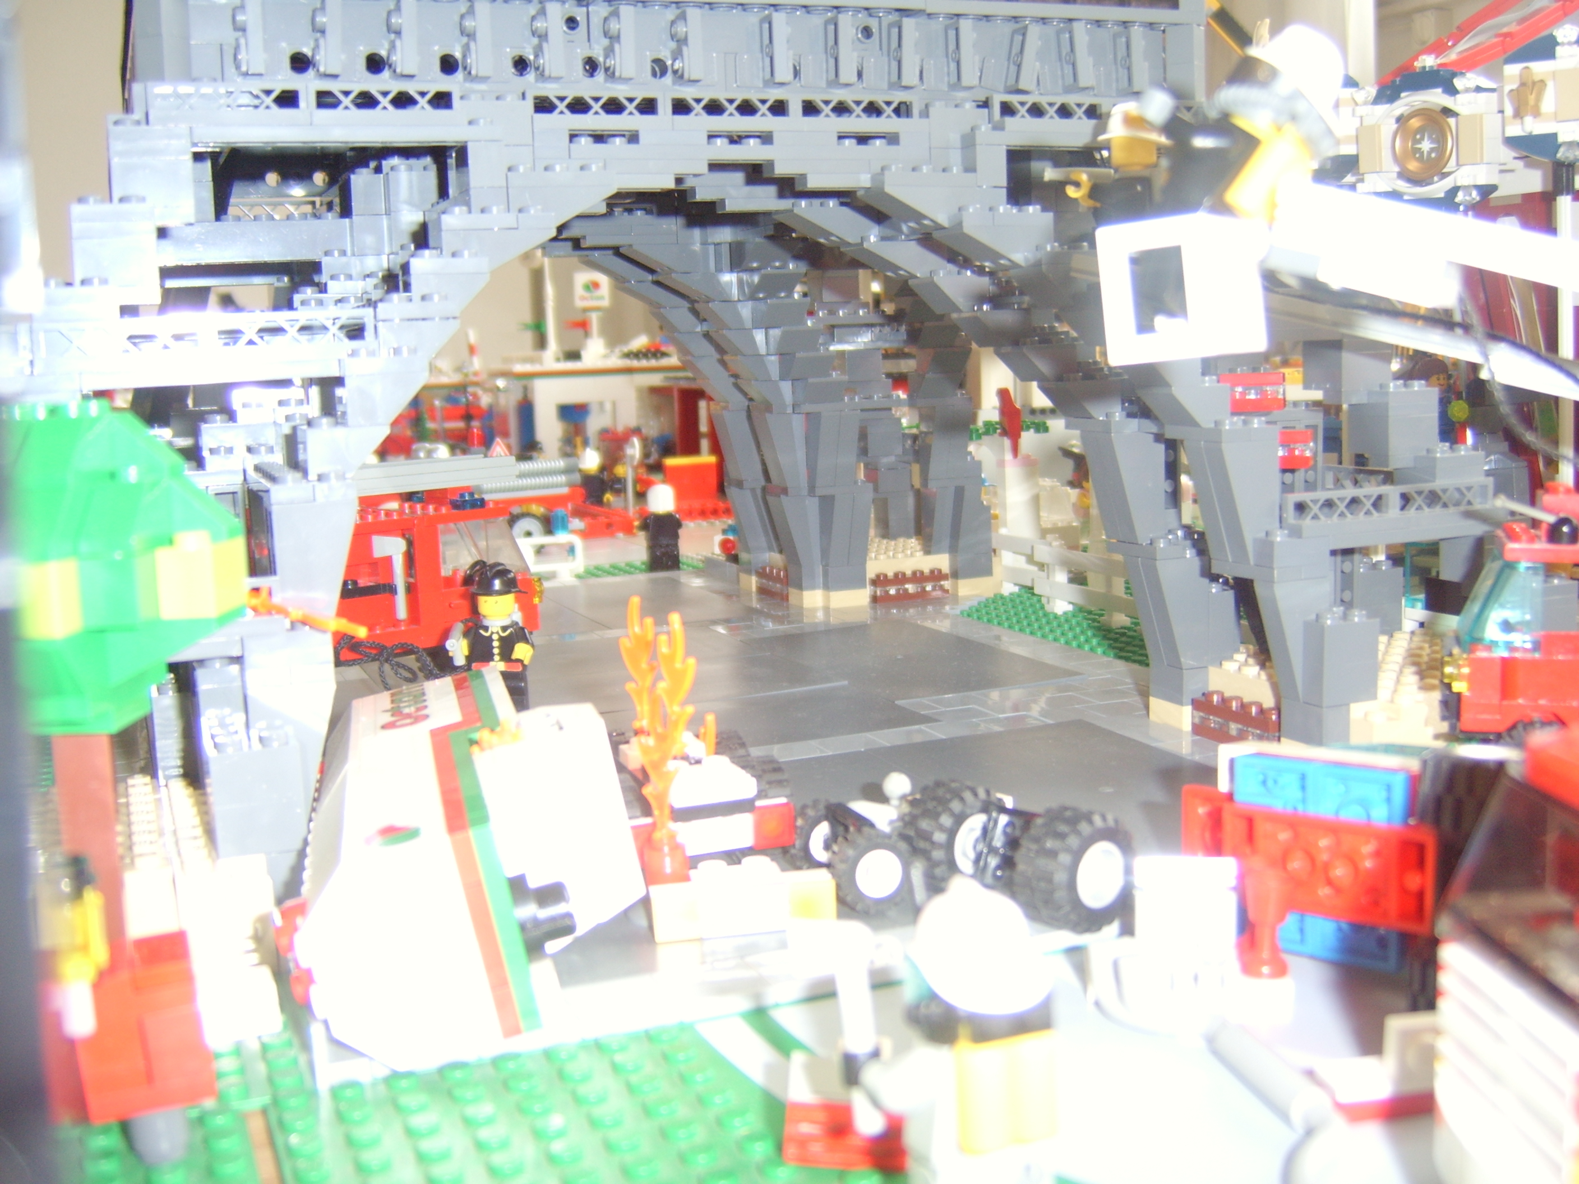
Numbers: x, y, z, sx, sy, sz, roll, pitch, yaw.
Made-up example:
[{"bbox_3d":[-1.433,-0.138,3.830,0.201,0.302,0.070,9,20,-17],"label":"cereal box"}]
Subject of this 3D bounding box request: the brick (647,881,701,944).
[{"bbox_3d":[-0.020,0.056,0.250,0.008,0.010,0.008,-3,9,-9],"label":"brick"}]

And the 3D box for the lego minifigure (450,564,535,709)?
[{"bbox_3d":[-0.079,0.016,0.379,0.024,0.043,0.015,-3,9,-7],"label":"lego minifigure"}]

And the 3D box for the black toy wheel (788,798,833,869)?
[{"bbox_3d":[0.007,0.048,0.277,0.015,0.015,0.006,-5,9,-20],"label":"black toy wheel"}]

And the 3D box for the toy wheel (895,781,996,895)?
[{"bbox_3d":[0.031,0.046,0.266,0.012,0.021,0.021,6,12,44],"label":"toy wheel"}]

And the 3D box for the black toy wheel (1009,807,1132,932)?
[{"bbox_3d":[0.049,0.048,0.245,0.021,0.021,0.012,-9,11,-40],"label":"black toy wheel"}]

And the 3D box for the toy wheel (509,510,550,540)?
[{"bbox_3d":[-0.140,-0.032,0.750,0.022,0.022,0.013,-6,9,-26],"label":"toy wheel"}]

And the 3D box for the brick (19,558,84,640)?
[{"bbox_3d":[-0.093,0.001,0.176,0.008,0.010,0.008,-1,9,4],"label":"brick"}]

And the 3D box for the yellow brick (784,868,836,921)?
[{"bbox_3d":[0.004,0.054,0.254,0.008,0.010,0.008,-3,9,-9],"label":"yellow brick"}]

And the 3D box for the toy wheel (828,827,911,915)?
[{"bbox_3d":[0.015,0.051,0.257,0.015,0.015,0.006,-6,9,-24],"label":"toy wheel"}]

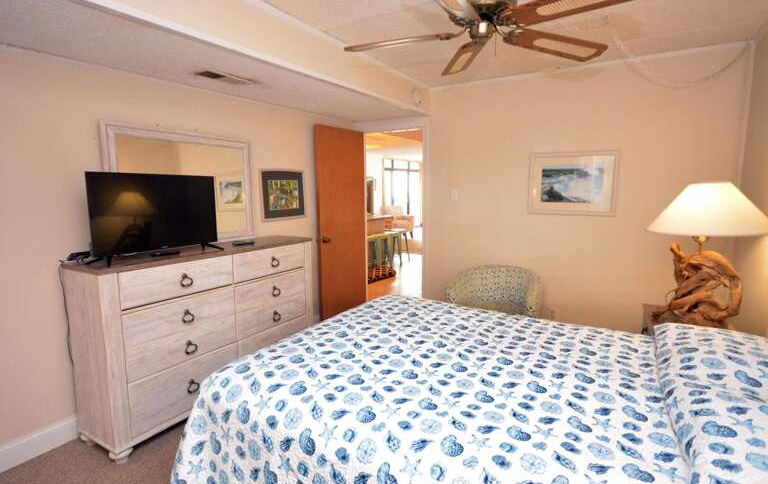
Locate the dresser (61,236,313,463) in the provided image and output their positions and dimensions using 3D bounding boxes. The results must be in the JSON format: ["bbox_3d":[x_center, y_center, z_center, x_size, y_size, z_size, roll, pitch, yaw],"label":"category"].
[{"bbox_3d":[-1.124,0.535,2.726,0.384,0.988,1.507,4,9,31],"label":"dresser"}]

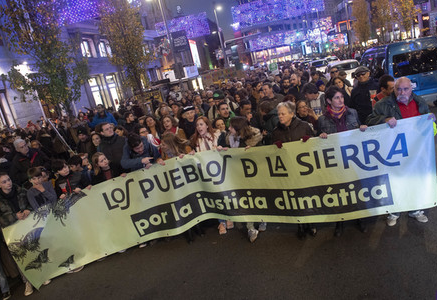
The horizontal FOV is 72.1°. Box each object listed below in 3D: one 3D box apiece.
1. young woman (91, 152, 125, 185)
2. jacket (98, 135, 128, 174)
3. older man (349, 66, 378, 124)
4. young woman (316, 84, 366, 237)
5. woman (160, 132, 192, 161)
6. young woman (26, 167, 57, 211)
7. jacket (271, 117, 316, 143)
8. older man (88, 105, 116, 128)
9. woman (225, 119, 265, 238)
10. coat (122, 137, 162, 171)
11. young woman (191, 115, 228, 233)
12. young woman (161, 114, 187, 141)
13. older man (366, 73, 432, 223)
[{"bbox_3d":[-1.392,0.733,4.083,0.440,1.430,0.320,-16,11,-19],"label":"young woman"},{"bbox_3d":[-1.468,0.172,4.371,0.540,0.760,0.340,-15,11,-16],"label":"jacket"},{"bbox_3d":[2.378,-0.409,4.715,0.540,1.780,0.360,-10,11,11],"label":"older man"},{"bbox_3d":[1.457,0.132,3.427,0.540,1.690,0.400,-11,11,6],"label":"young woman"},{"bbox_3d":[-0.459,0.488,4.140,0.480,1.500,0.500,-2,18,34],"label":"woman"},{"bbox_3d":[-2.066,0.894,3.762,0.420,1.420,0.320,-17,12,-23],"label":"young woman"},{"bbox_3d":[0.924,0.020,3.535,0.540,0.700,0.420,-5,17,25],"label":"jacket"},{"bbox_3d":[-2.781,-0.288,7.845,0.620,1.820,0.400,-12,15,0],"label":"older man"},{"bbox_3d":[0.364,0.366,3.791,0.520,1.580,0.480,0,19,38],"label":"woman"},{"bbox_3d":[-0.969,0.176,4.013,0.580,0.680,0.460,-15,11,-16],"label":"coat"},{"bbox_3d":[-0.096,0.366,4.108,0.500,1.600,0.450,-9,15,12],"label":"young woman"},{"bbox_3d":[-0.643,0.246,4.894,0.480,1.640,0.350,-7,16,17],"label":"young woman"},{"bbox_3d":[2.025,0.052,3.398,0.700,1.710,0.500,-7,16,19],"label":"older man"}]

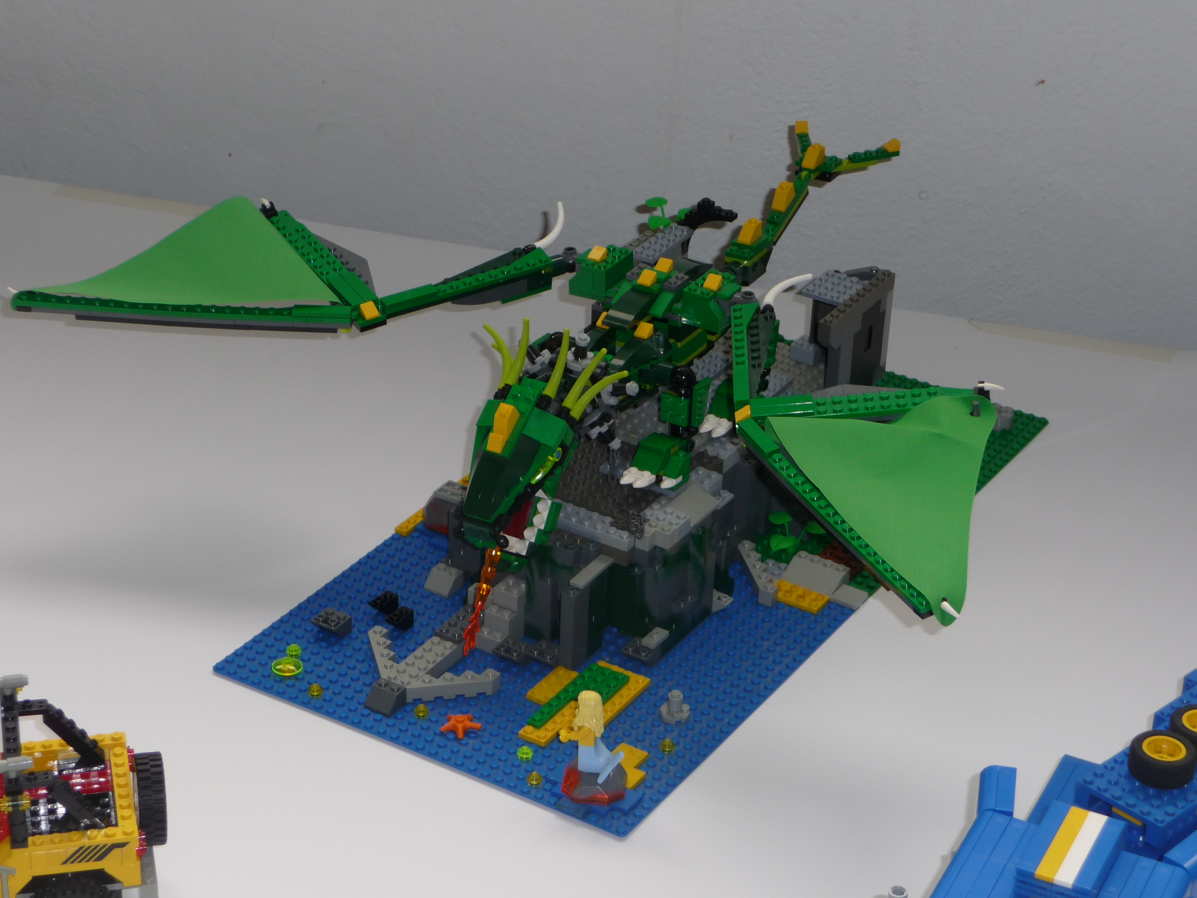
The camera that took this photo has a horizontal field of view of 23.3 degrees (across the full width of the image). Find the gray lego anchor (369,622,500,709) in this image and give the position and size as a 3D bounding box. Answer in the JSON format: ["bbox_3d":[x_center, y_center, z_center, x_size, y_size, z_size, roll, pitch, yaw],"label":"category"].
[{"bbox_3d":[-0.094,0.117,1.533,0.080,0.011,0.048,19,33,26],"label":"gray lego anchor"}]

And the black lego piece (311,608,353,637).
[{"bbox_3d":[-0.144,0.095,1.572,0.016,0.011,0.016,19,33,26],"label":"black lego piece"}]

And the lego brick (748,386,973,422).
[{"bbox_3d":[0.132,-0.022,1.462,0.112,0.006,0.016,-5,37,4],"label":"lego brick"}]

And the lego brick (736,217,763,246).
[{"bbox_3d":[0.089,-0.128,1.704,0.008,0.011,0.016,14,29,24],"label":"lego brick"}]

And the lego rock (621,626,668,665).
[{"bbox_3d":[0.025,0.107,1.557,0.016,0.015,0.024,19,33,26],"label":"lego rock"}]

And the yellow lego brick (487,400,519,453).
[{"bbox_3d":[-0.051,-0.011,1.517,0.008,0.011,0.024,17,70,26],"label":"yellow lego brick"}]

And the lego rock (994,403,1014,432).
[{"bbox_3d":[0.249,-0.019,1.797,0.016,0.011,0.016,19,33,26],"label":"lego rock"}]

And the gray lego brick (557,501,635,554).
[{"bbox_3d":[-0.005,0.040,1.535,0.056,0.011,0.016,19,33,26],"label":"gray lego brick"}]

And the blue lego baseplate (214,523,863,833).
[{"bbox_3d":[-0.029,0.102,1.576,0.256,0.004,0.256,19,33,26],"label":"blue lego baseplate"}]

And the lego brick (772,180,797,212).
[{"bbox_3d":[0.109,-0.150,1.721,0.008,0.011,0.016,16,52,24],"label":"lego brick"}]

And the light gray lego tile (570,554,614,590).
[{"bbox_3d":[-0.003,0.066,1.543,0.008,0.003,0.032,19,33,26],"label":"light gray lego tile"}]

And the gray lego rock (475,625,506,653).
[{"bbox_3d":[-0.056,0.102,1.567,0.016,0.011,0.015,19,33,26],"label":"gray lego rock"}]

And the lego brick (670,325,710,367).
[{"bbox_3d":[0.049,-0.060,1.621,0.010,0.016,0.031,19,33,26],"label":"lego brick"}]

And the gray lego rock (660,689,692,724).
[{"bbox_3d":[0.040,0.133,1.517,0.016,0.015,0.016,2,30,-1],"label":"gray lego rock"}]

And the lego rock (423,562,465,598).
[{"bbox_3d":[-0.086,0.073,1.612,0.016,0.011,0.016,19,33,26],"label":"lego rock"}]

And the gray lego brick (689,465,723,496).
[{"bbox_3d":[0.058,0.019,1.598,0.016,0.011,0.016,19,33,26],"label":"gray lego brick"}]

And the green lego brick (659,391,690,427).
[{"bbox_3d":[0.042,-0.021,1.585,0.016,0.016,0.005,19,33,26],"label":"green lego brick"}]

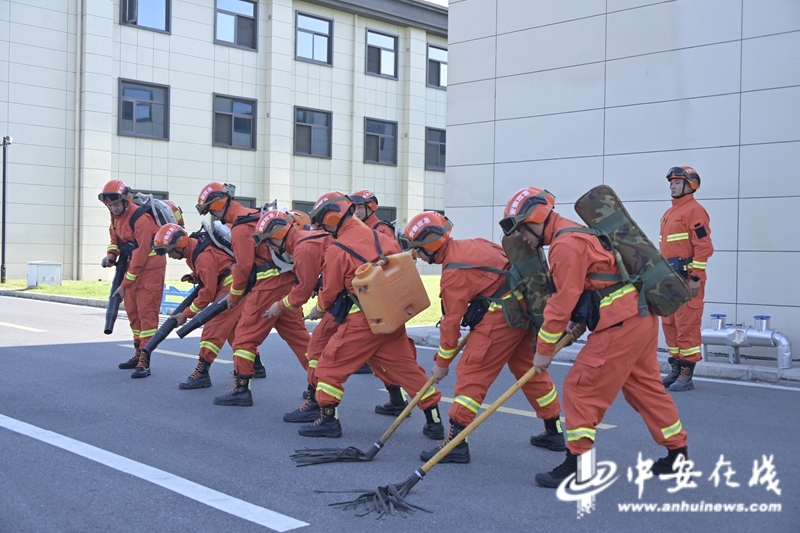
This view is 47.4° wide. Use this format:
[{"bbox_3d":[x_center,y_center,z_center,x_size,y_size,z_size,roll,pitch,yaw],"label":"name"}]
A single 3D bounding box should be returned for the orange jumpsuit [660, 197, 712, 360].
[{"bbox_3d":[2.353,0.093,7.520,0.290,1.370,0.500,0,1,-40],"label":"orange jumpsuit"}]

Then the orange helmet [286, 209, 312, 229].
[{"bbox_3d":[-0.708,-0.295,6.350,0.270,0.210,0.230,1,1,12],"label":"orange helmet"}]

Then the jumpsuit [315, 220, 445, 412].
[{"bbox_3d":[-0.130,0.260,5.350,0.670,1.105,0.560,1,1,22],"label":"jumpsuit"}]

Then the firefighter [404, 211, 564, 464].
[{"bbox_3d":[0.465,0.349,4.860,0.850,1.300,0.580,1,1,12],"label":"firefighter"}]

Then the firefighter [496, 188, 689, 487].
[{"bbox_3d":[0.940,0.318,4.370,0.890,1.390,0.580,1,1,8],"label":"firefighter"}]

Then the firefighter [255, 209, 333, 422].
[{"bbox_3d":[-0.440,0.301,5.860,0.930,1.340,0.600,1,1,12],"label":"firefighter"}]

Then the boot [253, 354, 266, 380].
[{"bbox_3d":[-1.253,0.818,7.680,0.290,0.235,0.110,1,1,15],"label":"boot"}]

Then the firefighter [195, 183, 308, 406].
[{"bbox_3d":[-0.960,0.185,6.430,0.930,1.540,0.600,1,1,12],"label":"firefighter"}]

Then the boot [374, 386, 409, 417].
[{"bbox_3d":[-0.053,0.868,6.020,0.280,0.215,0.110,1,1,26],"label":"boot"}]

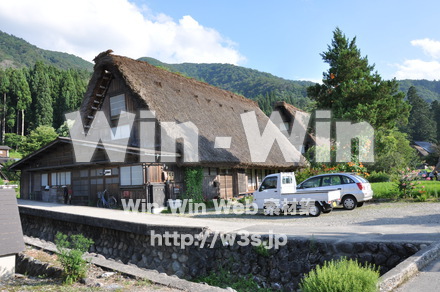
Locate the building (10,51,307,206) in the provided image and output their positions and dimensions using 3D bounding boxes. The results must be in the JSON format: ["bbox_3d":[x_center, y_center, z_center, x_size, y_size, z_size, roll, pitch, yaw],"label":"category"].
[{"bbox_3d":[-4.395,-0.146,27.501,18.800,9.100,17.400,-6,-7,39],"label":"building"}]

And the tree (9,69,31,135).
[{"bbox_3d":[-42.595,-8.498,70.000,4.600,16.500,4.600,-2,-6,0],"label":"tree"}]

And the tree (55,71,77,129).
[{"bbox_3d":[-32.621,-7.553,69.153,4.800,17.060,4.800,-1,-6,0],"label":"tree"}]

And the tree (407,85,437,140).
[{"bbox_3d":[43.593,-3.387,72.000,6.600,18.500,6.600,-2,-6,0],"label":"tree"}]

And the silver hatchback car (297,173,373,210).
[{"bbox_3d":[5.007,2.198,16.124,4.400,1.630,1.700,-5,-7,34],"label":"silver hatchback car"}]

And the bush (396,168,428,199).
[{"bbox_3d":[11.042,2.180,19.000,1.600,1.650,1.450,-2,-6,0],"label":"bush"}]

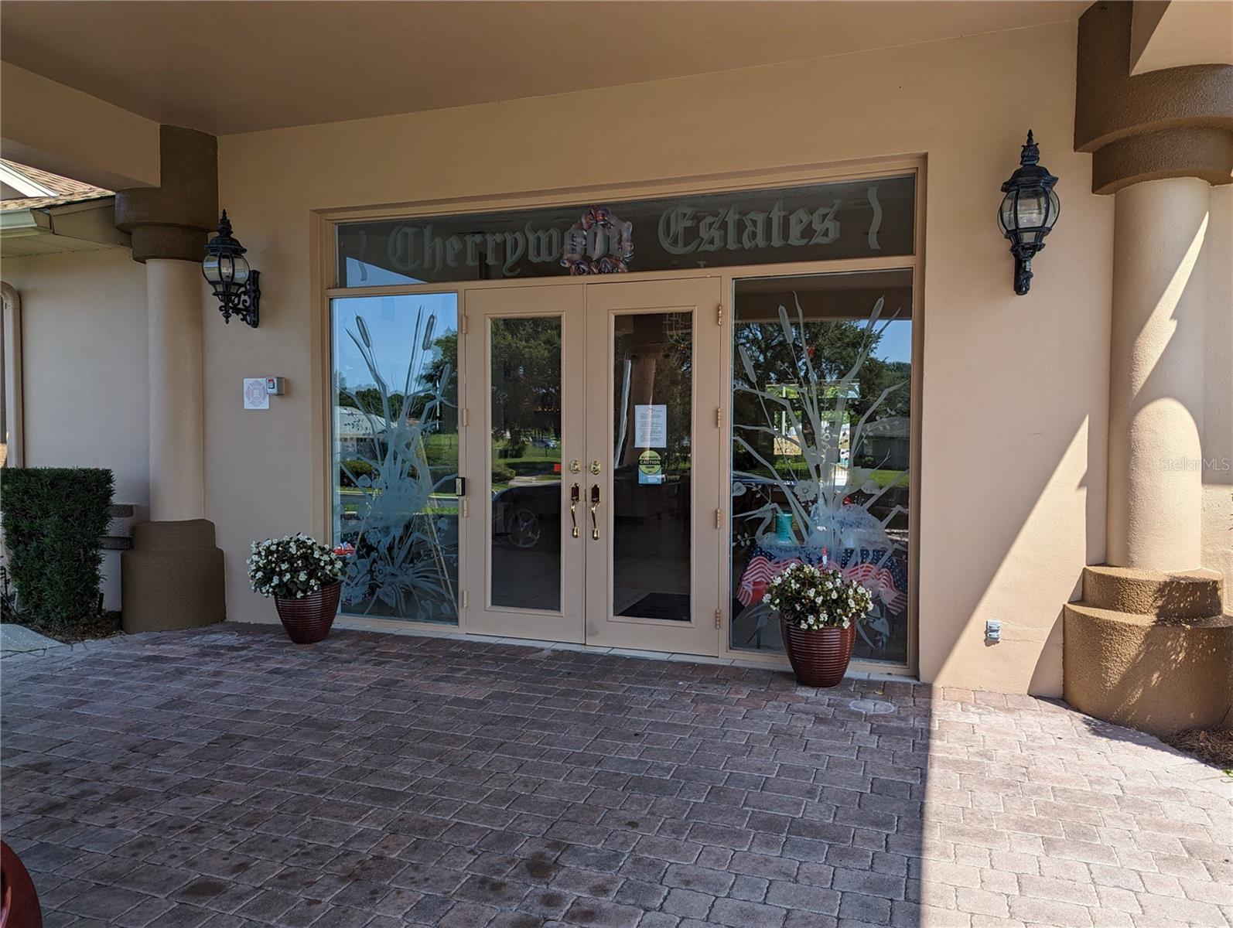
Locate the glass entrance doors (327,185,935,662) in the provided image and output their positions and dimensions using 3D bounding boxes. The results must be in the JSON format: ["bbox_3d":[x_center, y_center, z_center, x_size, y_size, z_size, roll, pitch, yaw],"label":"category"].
[{"bbox_3d":[-0.200,-0.285,5.793,4.190,3.019,0.120,1,2,19],"label":"glass entrance doors"}]

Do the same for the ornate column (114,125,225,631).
[{"bbox_3d":[-3.496,-0.639,6.466,0.860,3.710,0.490,1,2,19],"label":"ornate column"}]

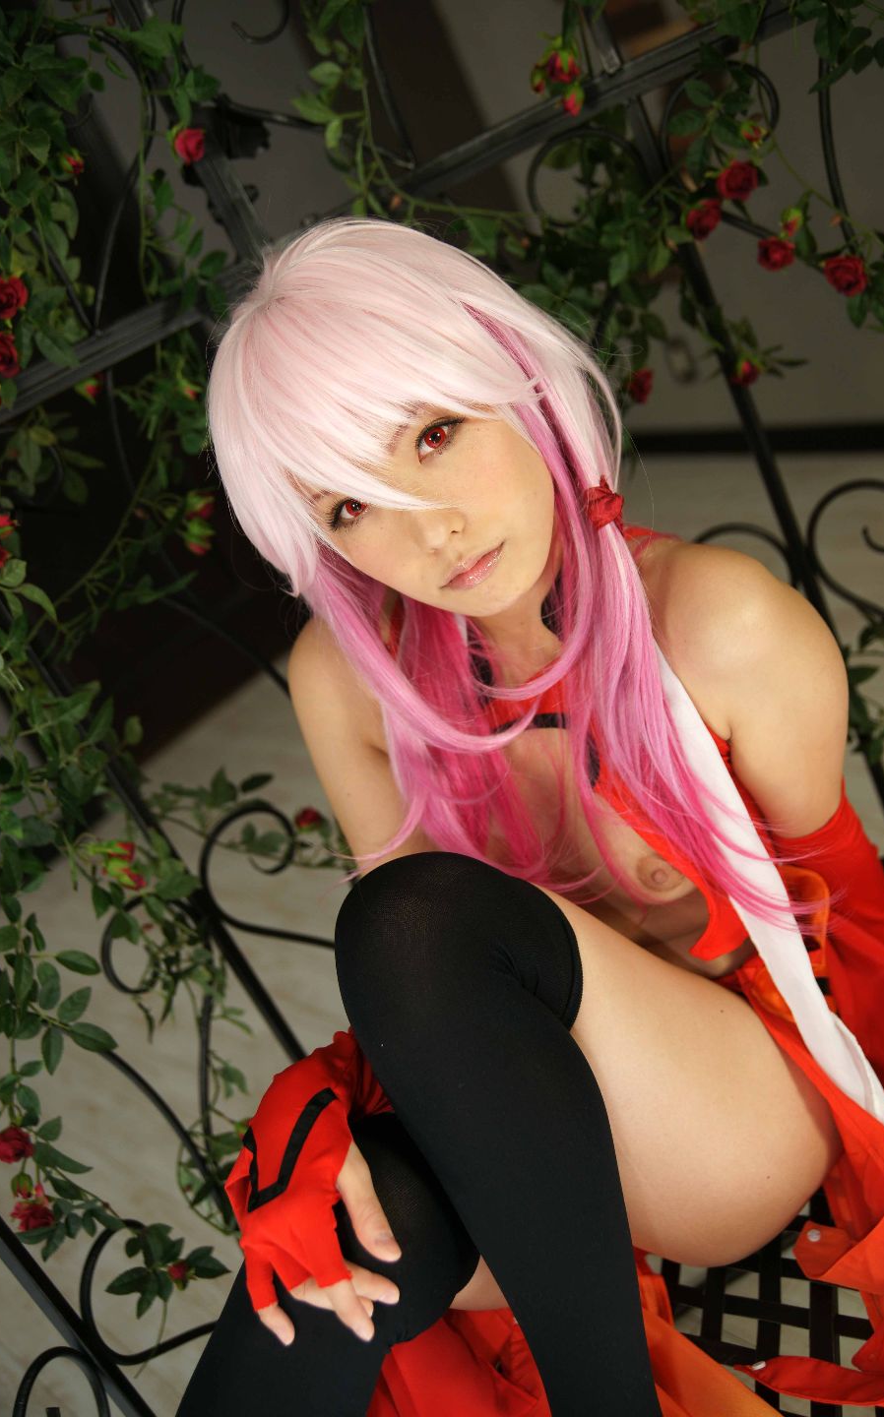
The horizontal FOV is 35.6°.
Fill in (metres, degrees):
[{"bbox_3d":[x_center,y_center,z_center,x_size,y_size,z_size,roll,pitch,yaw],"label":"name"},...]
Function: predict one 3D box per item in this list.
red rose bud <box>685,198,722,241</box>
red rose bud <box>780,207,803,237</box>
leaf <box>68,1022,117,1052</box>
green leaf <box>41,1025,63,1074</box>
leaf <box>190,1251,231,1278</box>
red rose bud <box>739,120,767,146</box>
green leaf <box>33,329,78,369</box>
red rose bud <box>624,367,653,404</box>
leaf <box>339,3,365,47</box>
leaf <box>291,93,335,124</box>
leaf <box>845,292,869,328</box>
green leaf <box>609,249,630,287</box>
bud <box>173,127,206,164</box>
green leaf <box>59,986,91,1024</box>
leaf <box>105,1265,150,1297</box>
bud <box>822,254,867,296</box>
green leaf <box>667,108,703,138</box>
[{"bbox_3d":[0.205,-0.384,1.080,0.031,0.031,0.029,-2,28,-39],"label":"red rose bud"},{"bbox_3d":[0.287,-0.399,1.130,0.018,0.025,0.018,17,12,8],"label":"red rose bud"},{"bbox_3d":[-0.226,0.212,0.890,0.008,0.034,0.017,113,180,-65],"label":"leaf"},{"bbox_3d":[-0.300,0.262,1.060,0.016,0.036,0.009,-3,9,-16],"label":"green leaf"},{"bbox_3d":[-0.154,0.369,0.915,0.031,0.008,0.017,17,59,0],"label":"leaf"},{"bbox_3d":[0.232,-0.430,1.030,0.021,0.019,0.019,53,125,41],"label":"red rose bud"},{"bbox_3d":[-0.297,-0.277,1.060,0.018,0.043,0.010,-50,6,1],"label":"green leaf"},{"bbox_3d":[0.168,-0.275,1.170,0.025,0.030,0.030,25,17,26],"label":"red rose bud"},{"bbox_3d":[-0.079,-0.606,1.220,0.022,0.041,0.009,0,0,-11],"label":"leaf"},{"bbox_3d":[-0.100,-0.466,1.070,0.017,0.041,0.009,-63,15,19],"label":"leaf"},{"bbox_3d":[0.329,-0.315,1.090,0.018,0.033,0.009,0,15,17],"label":"leaf"},{"bbox_3d":[0.143,-0.355,1.110,0.017,0.033,0.008,15,0,13],"label":"green leaf"},{"bbox_3d":[-0.222,-0.494,1.210,0.031,0.031,0.029,0,15,-39],"label":"bud"},{"bbox_3d":[-0.282,0.229,1.060,0.034,0.018,0.009,-52,4,6],"label":"green leaf"},{"bbox_3d":[-0.209,0.381,0.915,0.034,0.008,0.017,-27,62,0],"label":"leaf"},{"bbox_3d":[0.336,-0.362,1.150,0.036,0.035,0.030,-16,25,23],"label":"bud"},{"bbox_3d":[0.187,-0.451,1.060,0.029,0.020,0.008,-13,2,0],"label":"green leaf"}]

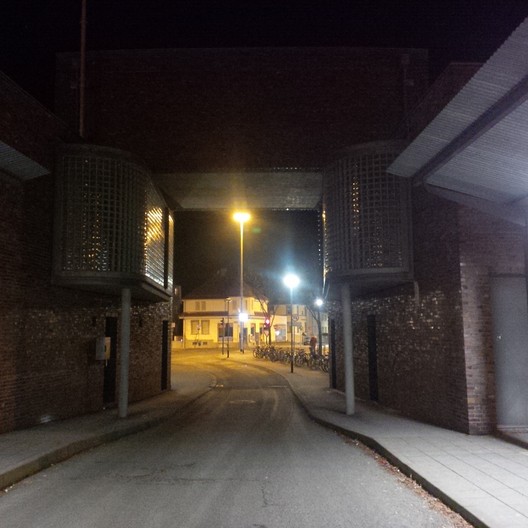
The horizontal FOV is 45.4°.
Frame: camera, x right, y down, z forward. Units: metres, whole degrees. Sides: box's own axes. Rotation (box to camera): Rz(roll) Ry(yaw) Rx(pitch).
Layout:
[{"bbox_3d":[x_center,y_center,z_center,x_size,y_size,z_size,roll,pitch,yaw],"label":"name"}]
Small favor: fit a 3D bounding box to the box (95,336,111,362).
[{"bbox_3d":[-3.472,1.834,13.684,0.220,0.520,0.320,-2,-7,11],"label":"box"}]

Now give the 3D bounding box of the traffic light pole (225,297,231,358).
[{"bbox_3d":[-2.577,4.634,45.772,0.500,4.410,0.500,0,-6,0],"label":"traffic light pole"}]

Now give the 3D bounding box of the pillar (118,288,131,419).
[{"bbox_3d":[-2.754,1.735,12.462,0.170,2.530,0.170,0,-6,0],"label":"pillar"}]

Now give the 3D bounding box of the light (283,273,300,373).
[{"bbox_3d":[1.176,2.523,26.481,0.500,4.060,0.500,0,-6,0],"label":"light"}]

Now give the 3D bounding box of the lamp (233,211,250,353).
[{"bbox_3d":[-2.101,1.659,60.198,1.500,13.360,0.500,0,-6,0],"label":"lamp"}]

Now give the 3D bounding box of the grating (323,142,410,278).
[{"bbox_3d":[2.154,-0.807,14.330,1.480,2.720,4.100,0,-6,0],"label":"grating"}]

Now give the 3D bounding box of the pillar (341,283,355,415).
[{"bbox_3d":[1.698,1.678,12.699,0.170,2.620,0.170,0,-6,0],"label":"pillar"}]

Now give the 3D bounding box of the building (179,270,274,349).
[{"bbox_3d":[-4.453,5.877,79.347,10.650,9.250,9.000,0,-6,0],"label":"building"}]

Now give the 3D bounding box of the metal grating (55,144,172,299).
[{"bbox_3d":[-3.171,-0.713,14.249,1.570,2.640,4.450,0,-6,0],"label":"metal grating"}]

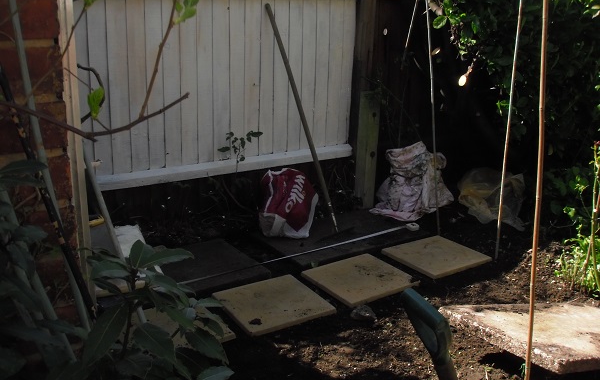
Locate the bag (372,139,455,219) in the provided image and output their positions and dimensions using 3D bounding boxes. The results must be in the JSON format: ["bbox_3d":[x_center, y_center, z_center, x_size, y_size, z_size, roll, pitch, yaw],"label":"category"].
[{"bbox_3d":[0.766,-0.061,4.574,0.530,0.450,0.390,6,18,14],"label":"bag"}]

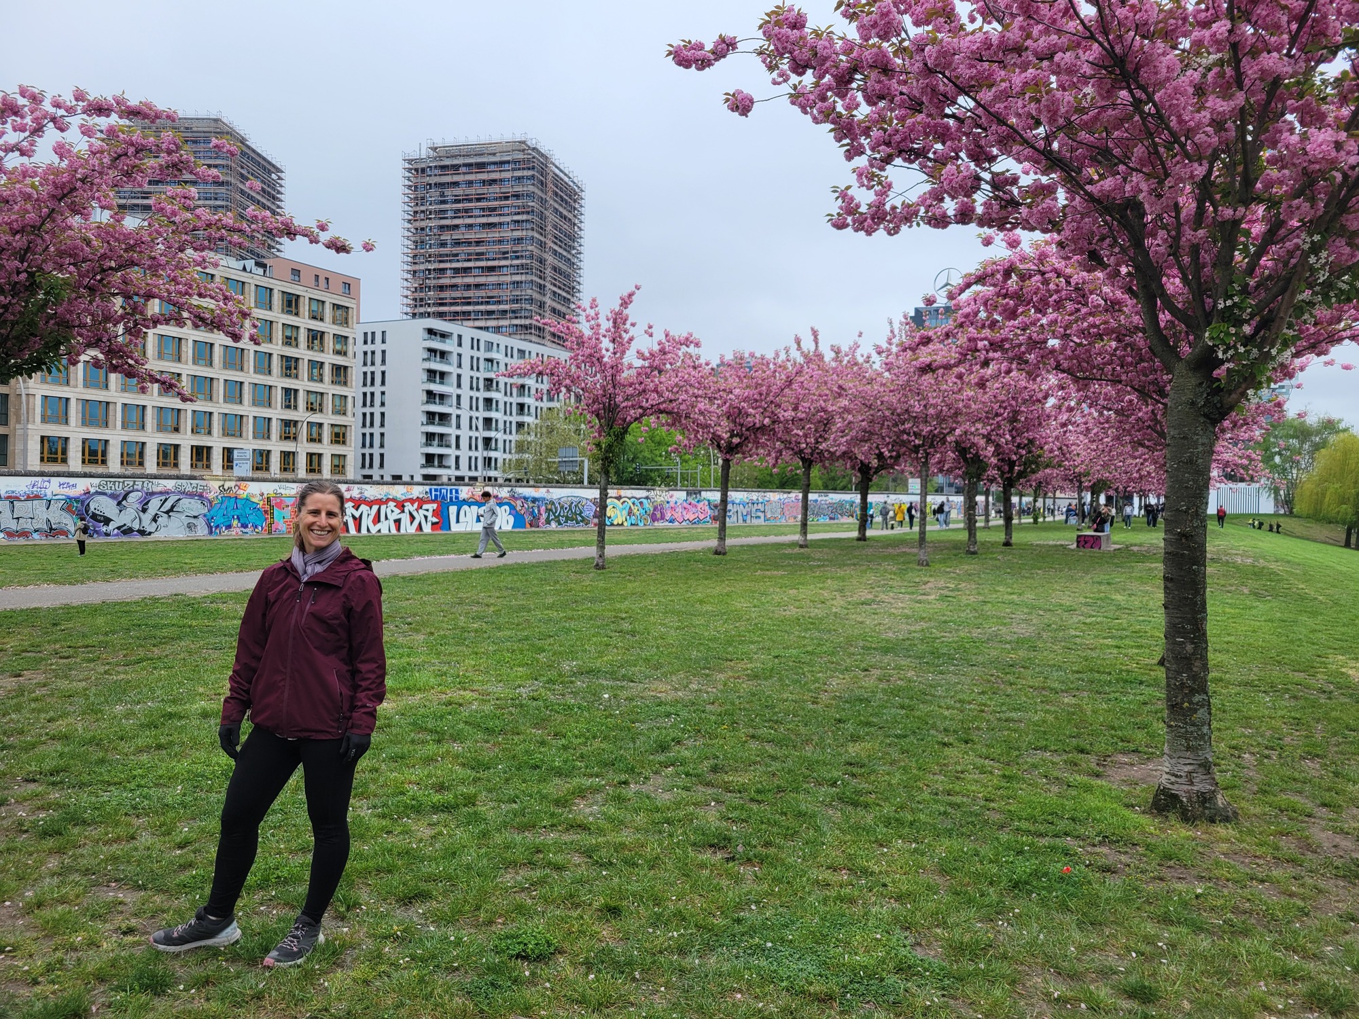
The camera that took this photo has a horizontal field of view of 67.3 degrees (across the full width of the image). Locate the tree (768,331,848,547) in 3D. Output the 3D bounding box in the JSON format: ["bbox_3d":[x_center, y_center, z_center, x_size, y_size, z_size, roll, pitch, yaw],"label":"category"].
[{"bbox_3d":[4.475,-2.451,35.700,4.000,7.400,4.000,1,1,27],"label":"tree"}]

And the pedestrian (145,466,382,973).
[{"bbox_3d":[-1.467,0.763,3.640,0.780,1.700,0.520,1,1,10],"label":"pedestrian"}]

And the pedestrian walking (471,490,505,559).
[{"bbox_3d":[-4.817,0.389,25.800,0.920,1.710,0.520,1,1,-20],"label":"pedestrian walking"}]

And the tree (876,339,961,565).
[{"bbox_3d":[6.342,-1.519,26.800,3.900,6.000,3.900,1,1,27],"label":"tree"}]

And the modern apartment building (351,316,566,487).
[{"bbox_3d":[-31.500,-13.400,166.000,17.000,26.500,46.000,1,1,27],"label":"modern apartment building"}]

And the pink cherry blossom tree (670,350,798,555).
[{"bbox_3d":[1.477,-1.679,29.900,4.200,6.000,4.200,1,1,0],"label":"pink cherry blossom tree"}]

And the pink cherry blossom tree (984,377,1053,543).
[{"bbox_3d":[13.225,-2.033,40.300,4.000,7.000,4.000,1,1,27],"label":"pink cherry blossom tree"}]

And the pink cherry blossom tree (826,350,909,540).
[{"bbox_3d":[7.674,-2.630,41.800,4.100,7.800,4.100,1,1,27],"label":"pink cherry blossom tree"}]

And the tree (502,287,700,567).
[{"bbox_3d":[-1.804,-1.890,23.600,4.600,6.500,4.600,1,1,0],"label":"tree"}]

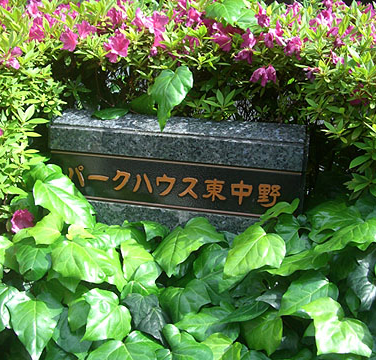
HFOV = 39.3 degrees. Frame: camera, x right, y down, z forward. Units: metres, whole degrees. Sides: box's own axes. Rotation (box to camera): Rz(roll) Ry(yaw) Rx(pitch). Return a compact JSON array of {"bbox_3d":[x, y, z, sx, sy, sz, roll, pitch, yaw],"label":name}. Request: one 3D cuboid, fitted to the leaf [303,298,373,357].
[{"bbox_3d":[0.301,0.297,1.060,0.115,0.035,0.115,-15,53,-20],"label":"leaf"}]

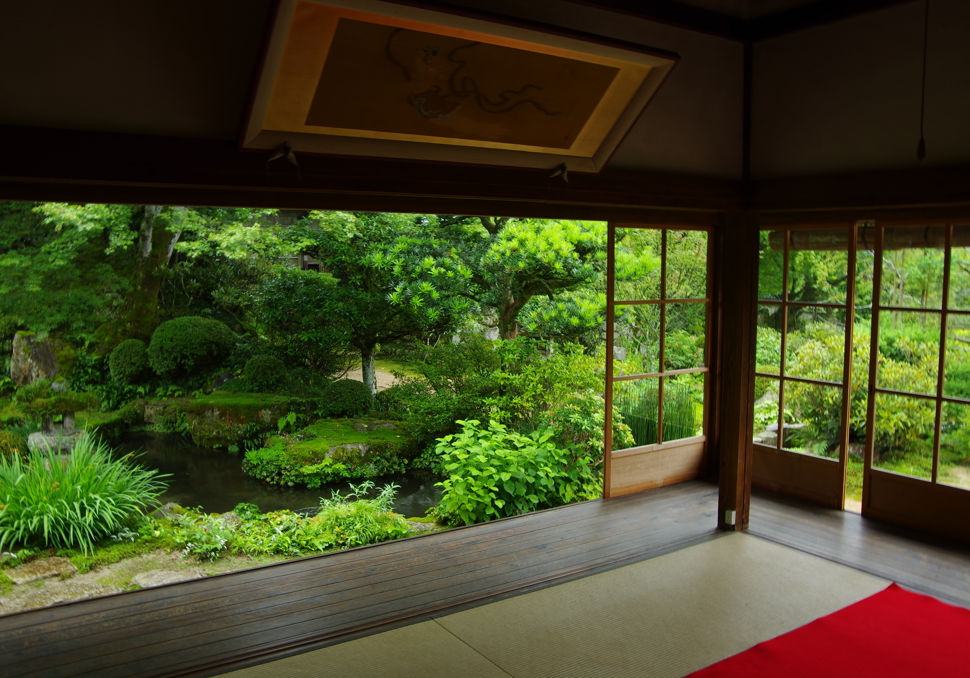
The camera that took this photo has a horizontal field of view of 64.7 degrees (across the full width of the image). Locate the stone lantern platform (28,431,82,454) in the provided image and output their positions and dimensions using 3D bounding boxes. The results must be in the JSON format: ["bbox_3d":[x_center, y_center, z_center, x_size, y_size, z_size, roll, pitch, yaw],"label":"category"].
[{"bbox_3d":[-4.260,1.031,7.600,0.540,0.170,0.500,-3,6,-30],"label":"stone lantern platform"}]

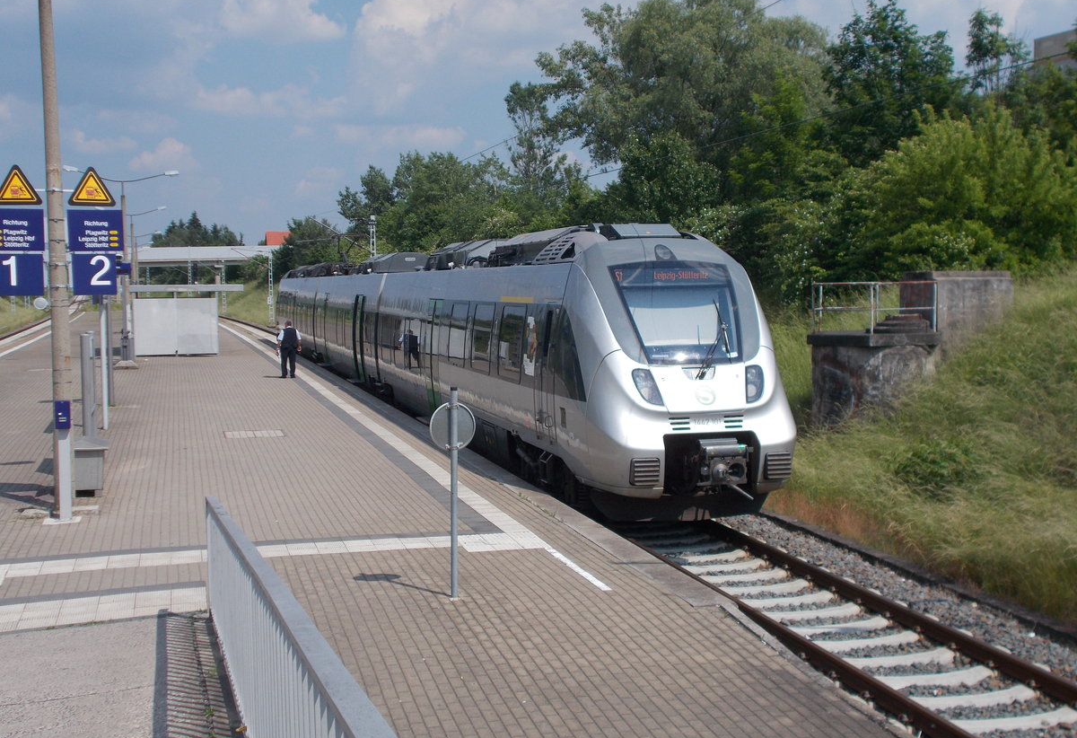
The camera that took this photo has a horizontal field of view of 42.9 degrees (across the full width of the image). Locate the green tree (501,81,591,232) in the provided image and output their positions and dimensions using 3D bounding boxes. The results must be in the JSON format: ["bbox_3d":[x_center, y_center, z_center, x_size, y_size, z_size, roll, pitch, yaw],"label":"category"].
[{"bbox_3d":[0.418,-10.719,75.000,4.917,10.178,5.000,-1,4,0],"label":"green tree"}]

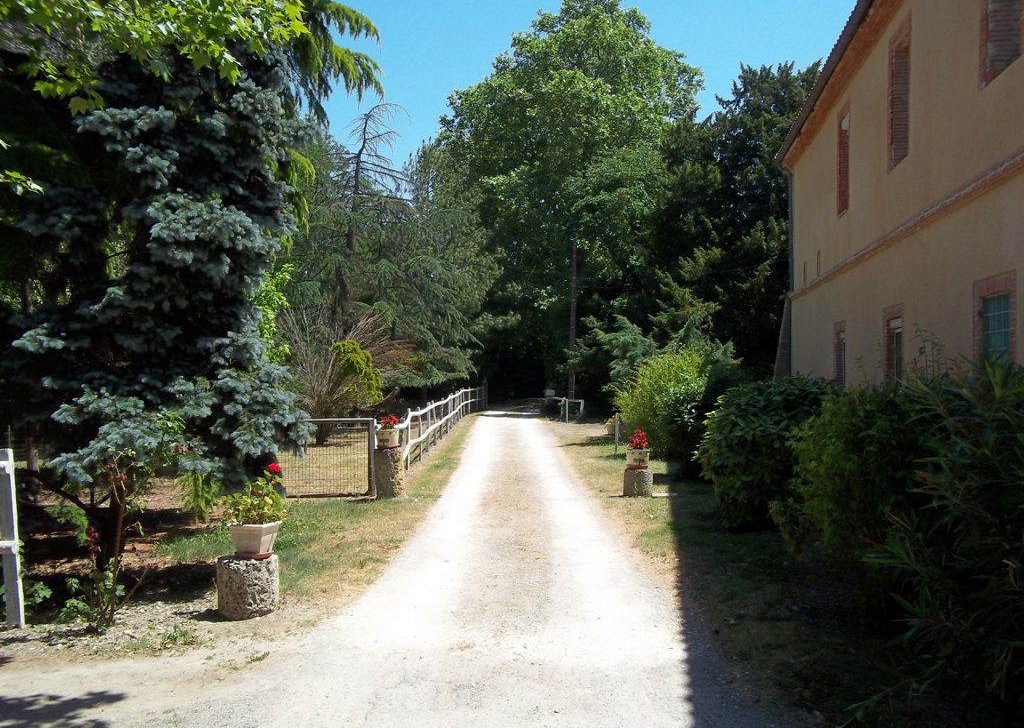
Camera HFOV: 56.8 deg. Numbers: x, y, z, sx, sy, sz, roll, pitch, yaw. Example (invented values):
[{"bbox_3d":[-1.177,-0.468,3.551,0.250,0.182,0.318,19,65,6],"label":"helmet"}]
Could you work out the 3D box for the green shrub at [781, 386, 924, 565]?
[{"bbox_3d":[3.314,0.981,9.185,1.450,1.580,1.600,0,-1,0],"label":"green shrub"}]

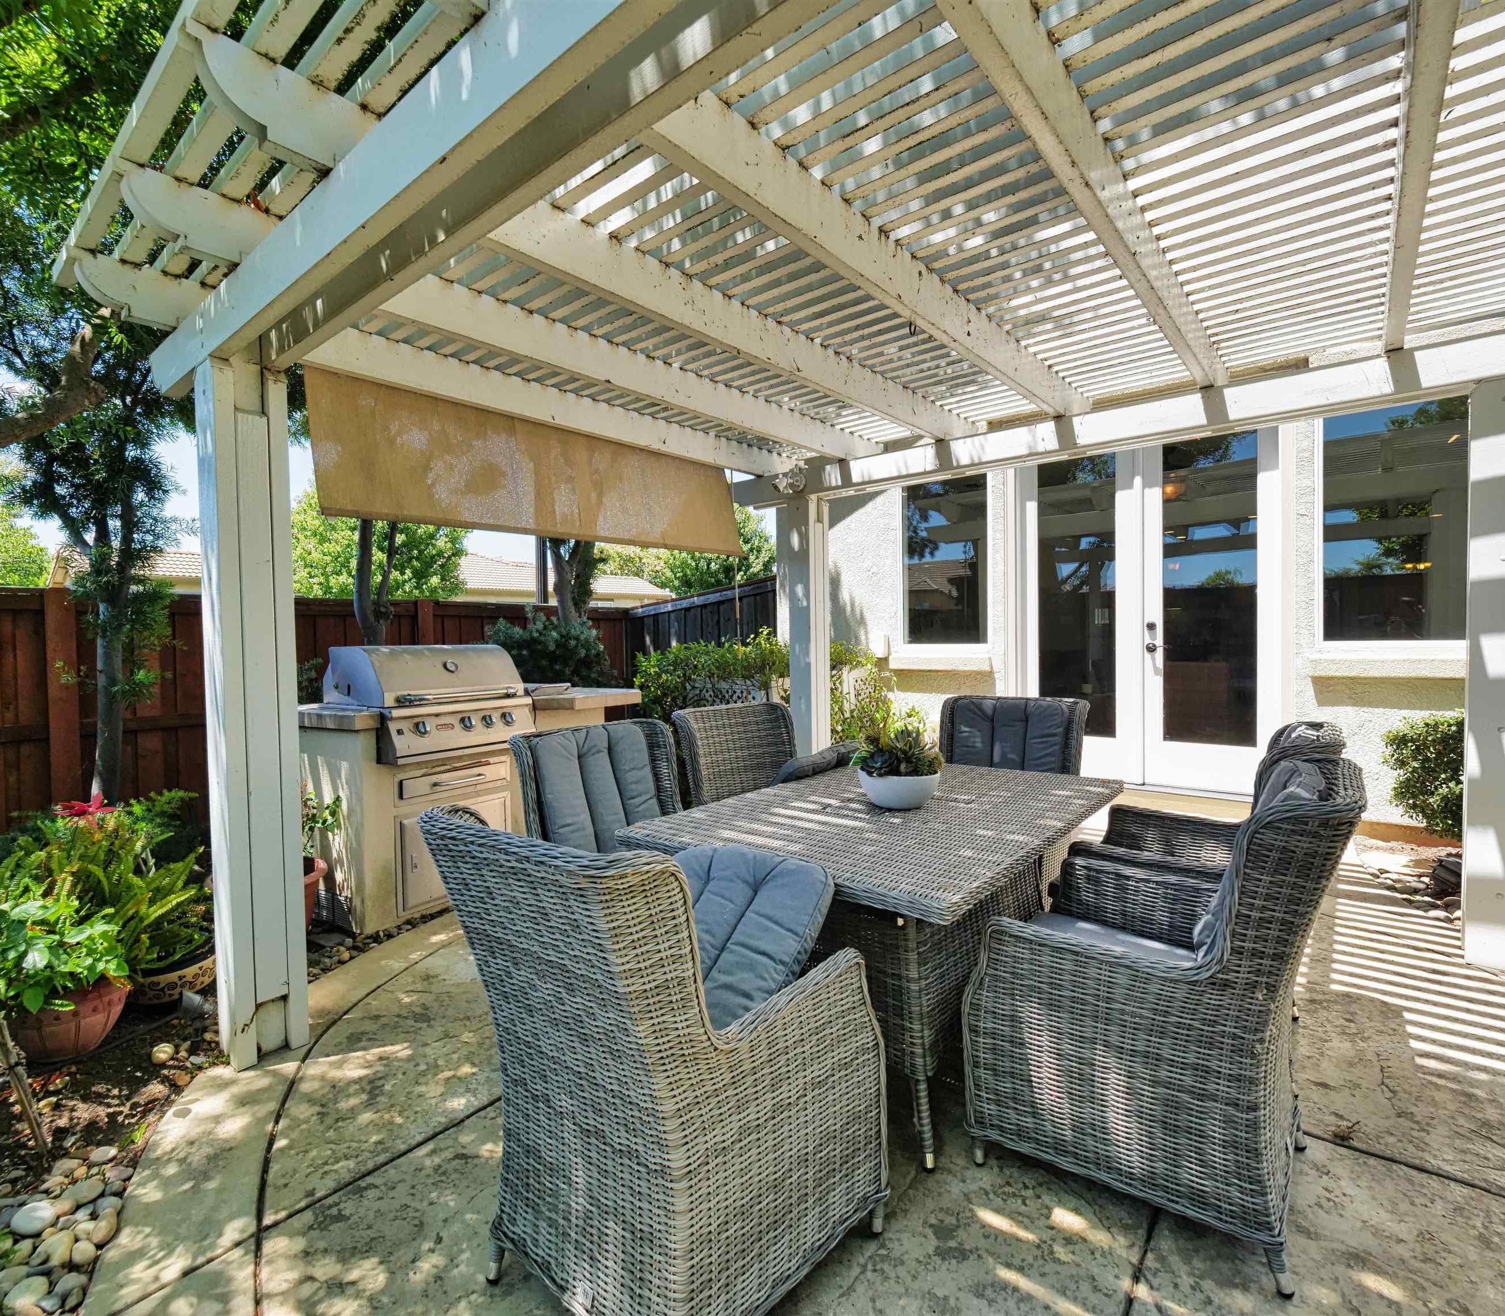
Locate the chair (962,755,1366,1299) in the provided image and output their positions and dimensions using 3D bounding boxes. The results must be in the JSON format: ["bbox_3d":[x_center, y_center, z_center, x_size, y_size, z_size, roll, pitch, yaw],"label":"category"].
[{"bbox_3d":[0.976,0.708,1.650,0.741,0.953,0.618,0,2,40],"label":"chair"}]

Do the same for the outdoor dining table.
[{"bbox_3d":[0.474,0.820,2.257,0.973,0.722,1.495,0,2,39],"label":"outdoor dining table"}]

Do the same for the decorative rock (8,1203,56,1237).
[{"bbox_3d":[-1.569,1.226,1.551,0.099,0.043,0.065,-1,1,22],"label":"decorative rock"}]

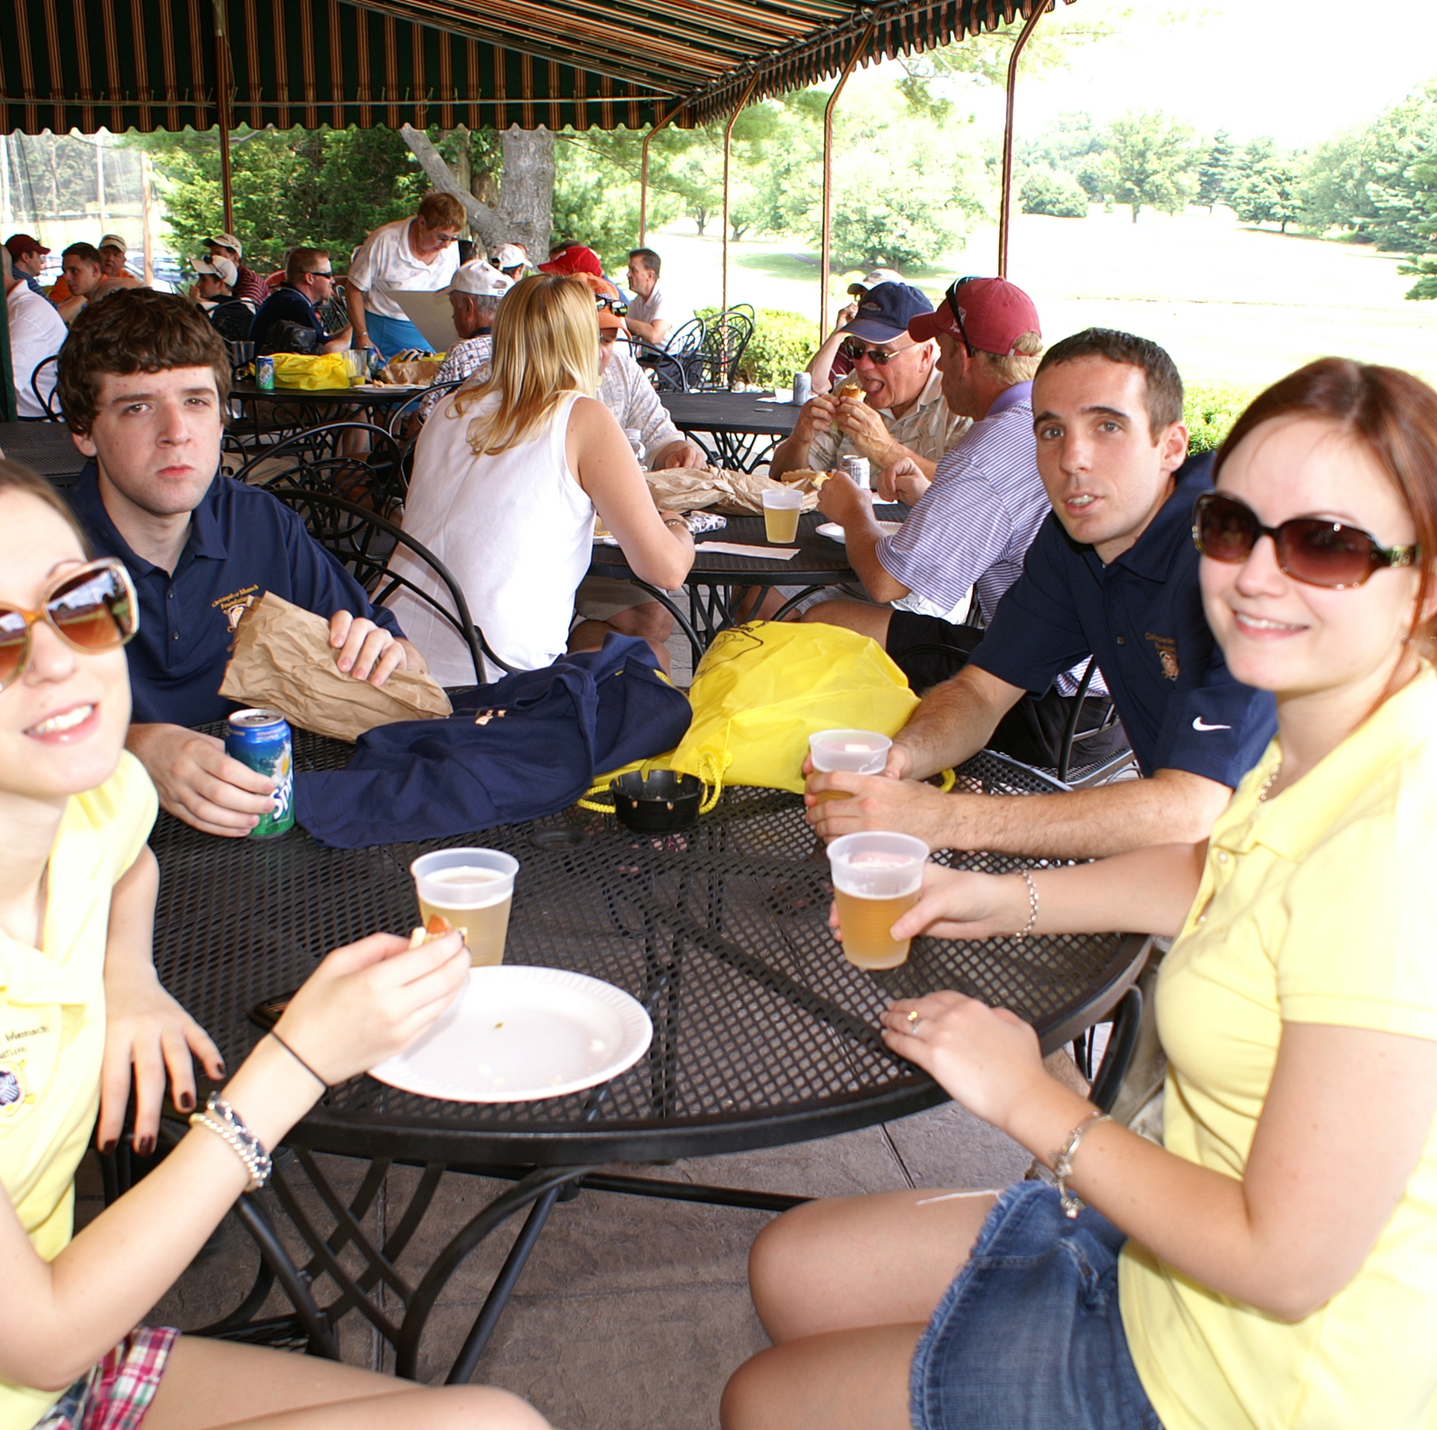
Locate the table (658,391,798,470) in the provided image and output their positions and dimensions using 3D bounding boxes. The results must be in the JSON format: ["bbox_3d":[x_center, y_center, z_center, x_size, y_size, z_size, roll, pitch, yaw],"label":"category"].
[{"bbox_3d":[0.142,-0.800,6.174,1.180,0.730,1.180,2,16,0],"label":"table"}]

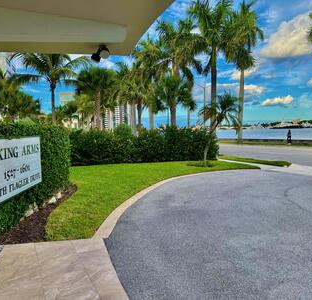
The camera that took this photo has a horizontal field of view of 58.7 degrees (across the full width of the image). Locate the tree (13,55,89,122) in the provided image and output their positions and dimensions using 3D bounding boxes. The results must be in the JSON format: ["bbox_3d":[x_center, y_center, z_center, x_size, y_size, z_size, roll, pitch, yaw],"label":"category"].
[{"bbox_3d":[-7.217,-3.342,18.791,5.207,7.022,5.207,0,5,0],"label":"tree"}]

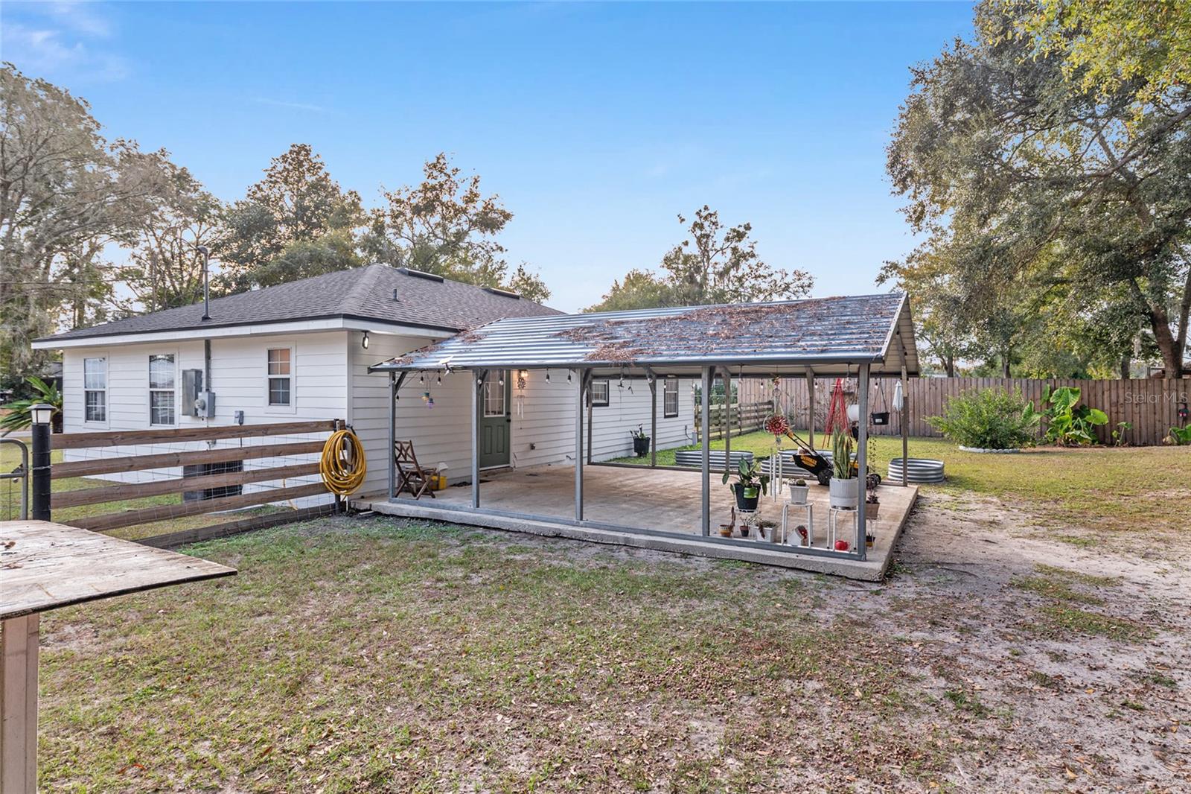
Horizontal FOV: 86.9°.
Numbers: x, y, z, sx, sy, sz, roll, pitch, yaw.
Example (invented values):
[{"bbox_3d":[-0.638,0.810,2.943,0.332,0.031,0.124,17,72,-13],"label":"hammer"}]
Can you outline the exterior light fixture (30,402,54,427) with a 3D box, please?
[{"bbox_3d":[-5.200,0.169,5.900,0.150,0.200,0.150,0,0,31],"label":"exterior light fixture"}]

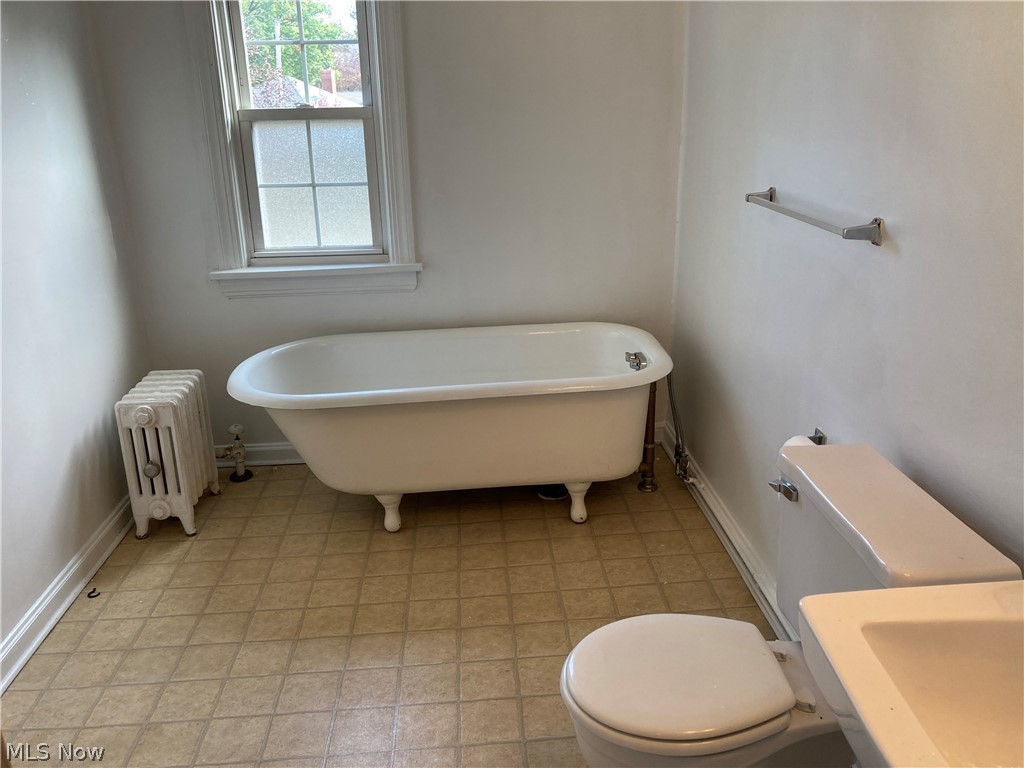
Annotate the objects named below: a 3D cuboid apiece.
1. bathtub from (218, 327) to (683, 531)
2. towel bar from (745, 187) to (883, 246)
[{"bbox_3d":[-0.203,0.168,3.006,1.524,0.580,0.762,-3,19,-5],"label":"bathtub"},{"bbox_3d":[0.688,-0.406,1.957,0.076,0.054,0.622,-2,19,-3],"label":"towel bar"}]

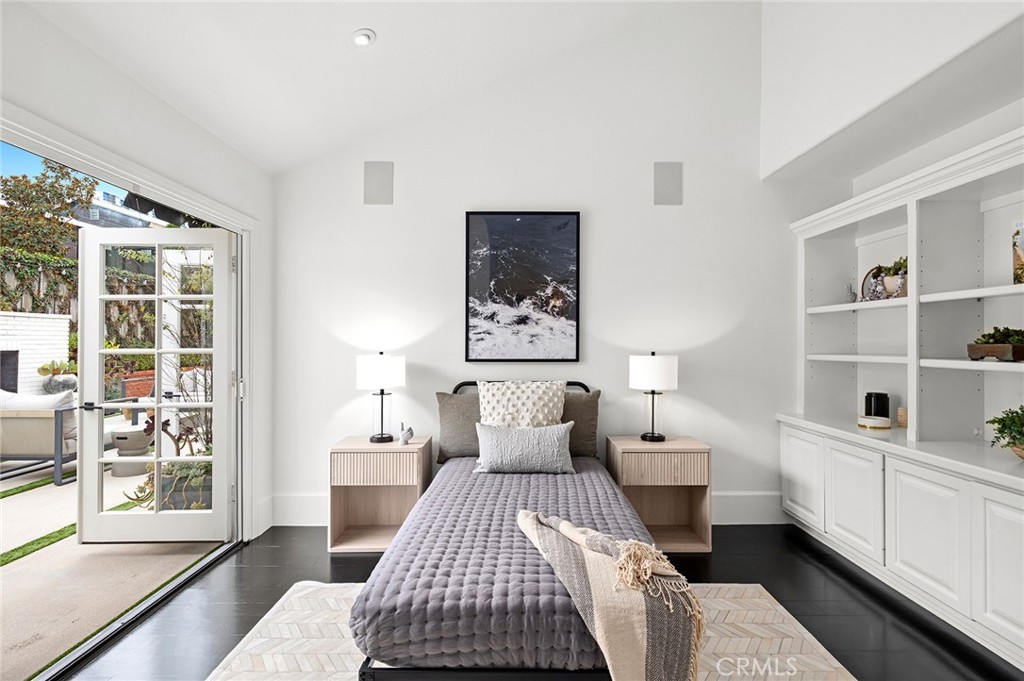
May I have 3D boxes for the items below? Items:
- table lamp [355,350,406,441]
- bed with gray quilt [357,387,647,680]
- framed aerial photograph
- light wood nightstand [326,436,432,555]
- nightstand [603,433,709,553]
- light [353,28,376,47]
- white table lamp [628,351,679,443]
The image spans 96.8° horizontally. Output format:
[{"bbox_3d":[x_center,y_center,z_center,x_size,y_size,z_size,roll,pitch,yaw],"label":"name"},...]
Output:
[{"bbox_3d":[-0.873,0.373,3.040,0.328,0.590,0.328,0,0,0],"label":"table lamp"},{"bbox_3d":[0.043,0.798,2.228,1.020,1.023,1.930,0,0,0],"label":"bed with gray quilt"},{"bbox_3d":[0.076,-0.377,3.215,0.802,1.057,0.040,0,0,0],"label":"framed aerial photograph"},{"bbox_3d":[-0.850,0.990,3.013,0.573,0.641,0.390,0,0,0],"label":"light wood nightstand"},{"bbox_3d":[0.955,0.990,3.013,0.575,0.641,0.390,0,0,0],"label":"nightstand"},{"bbox_3d":[-0.767,-1.575,2.363,0.130,0.040,0.130,-22,0,0],"label":"light"},{"bbox_3d":[0.949,0.373,3.050,0.325,0.590,0.325,0,0,0],"label":"white table lamp"}]

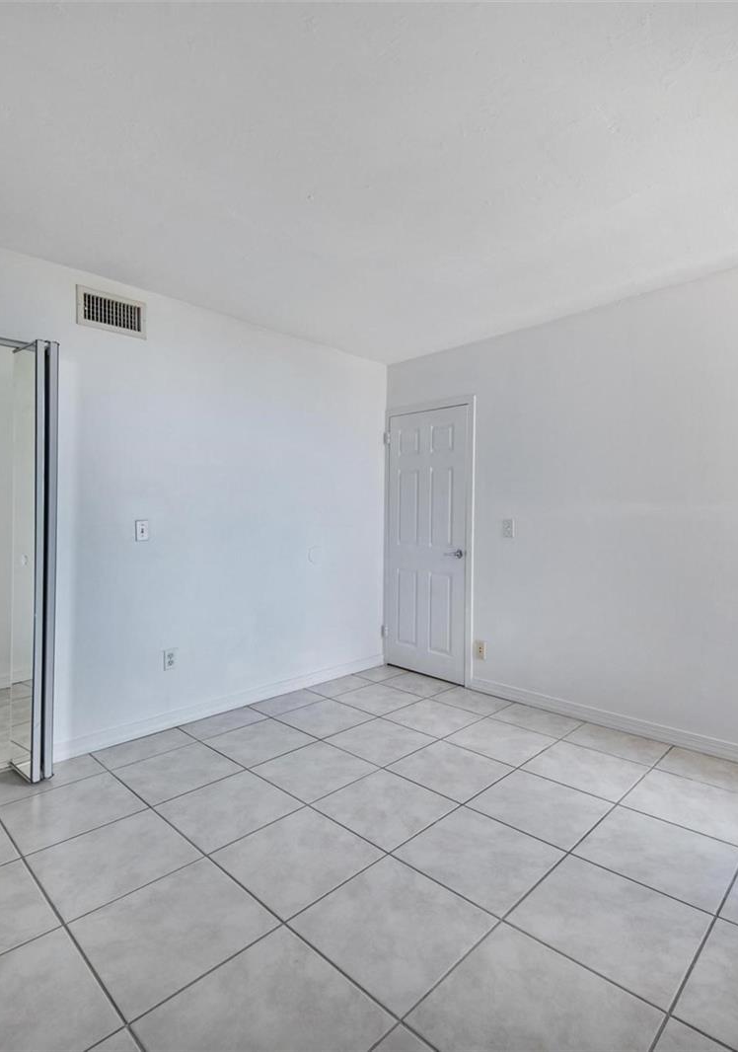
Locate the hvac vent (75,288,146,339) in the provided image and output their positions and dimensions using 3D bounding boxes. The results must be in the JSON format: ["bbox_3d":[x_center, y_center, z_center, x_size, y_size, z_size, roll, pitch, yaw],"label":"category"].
[{"bbox_3d":[-1.336,-1.111,2.750,0.025,0.199,0.350,0,0,44],"label":"hvac vent"}]

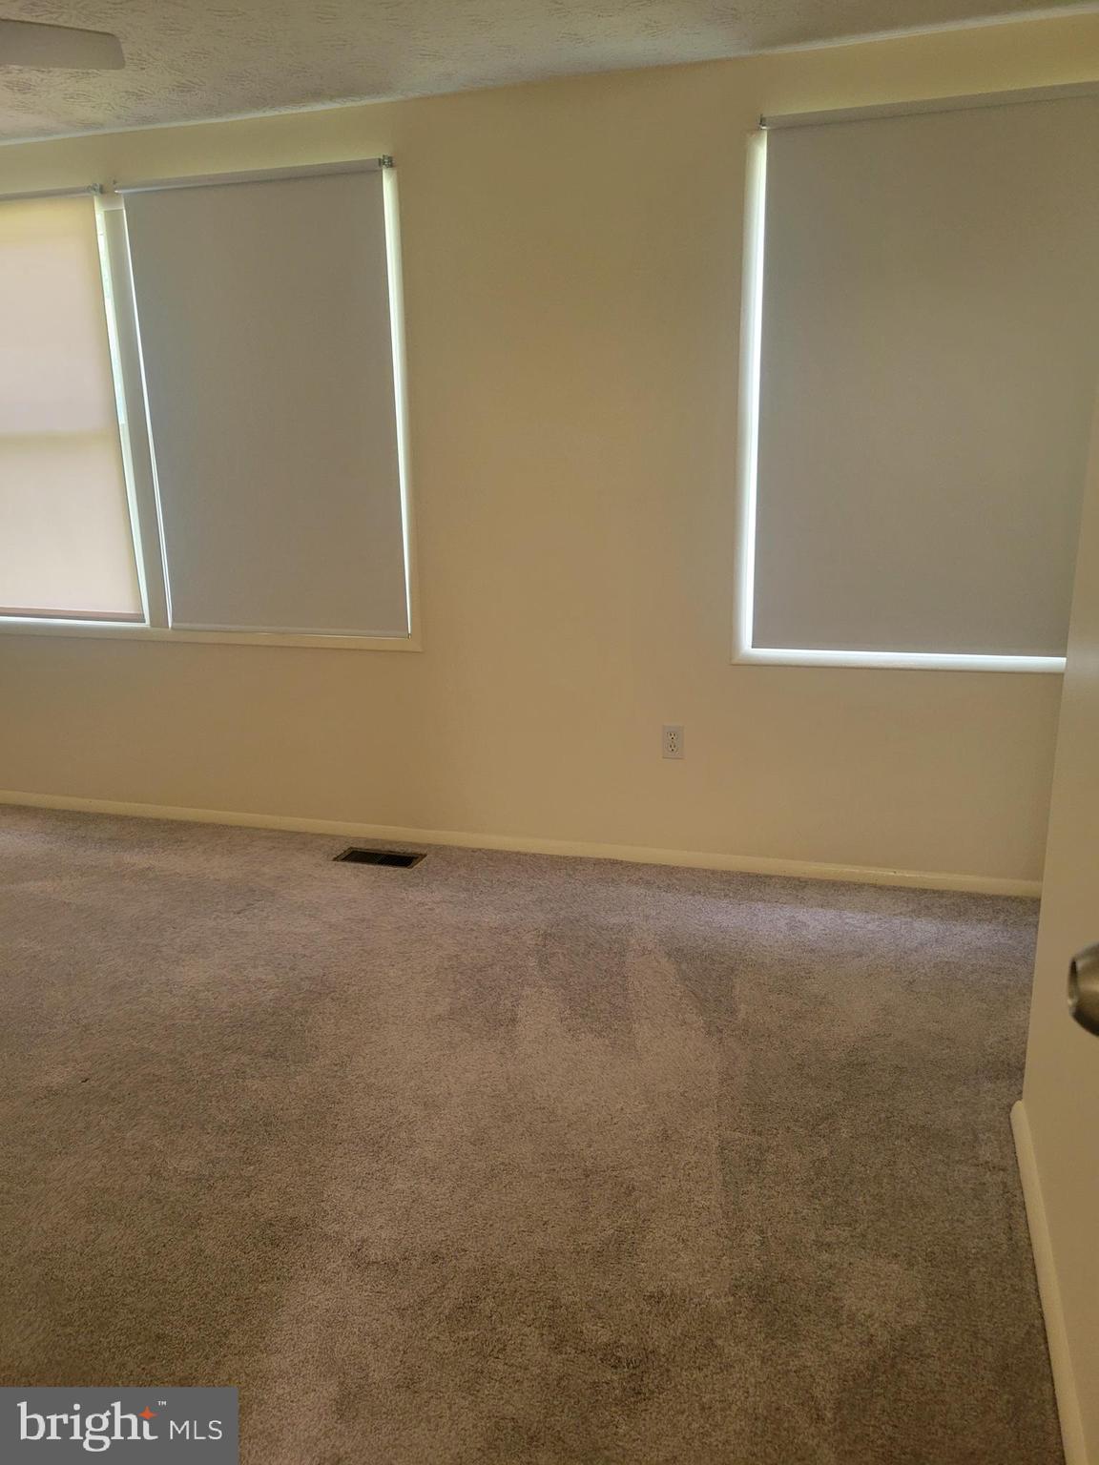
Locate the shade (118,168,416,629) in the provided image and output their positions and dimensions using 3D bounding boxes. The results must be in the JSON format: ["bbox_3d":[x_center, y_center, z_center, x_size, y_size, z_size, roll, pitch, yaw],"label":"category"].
[{"bbox_3d":[-0.958,-1.083,3.744,0.965,1.515,0.055,3,16,17],"label":"shade"}]

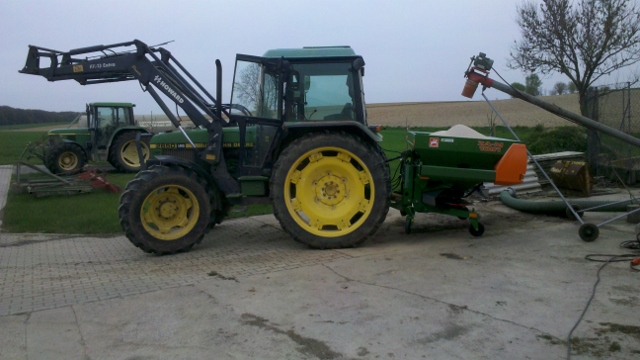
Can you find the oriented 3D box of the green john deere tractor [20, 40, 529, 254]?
[{"bbox_3d":[-0.740,-0.530,7.600,6.800,2.820,2.100,-1,6,5],"label":"green john deere tractor"}]

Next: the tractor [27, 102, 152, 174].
[{"bbox_3d":[-8.720,-1.550,19.850,4.600,2.780,2.100,-4,7,-23],"label":"tractor"}]

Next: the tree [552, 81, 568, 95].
[{"bbox_3d":[70.860,-27.166,150.000,4.600,4.200,4.600,-1,6,0],"label":"tree"}]

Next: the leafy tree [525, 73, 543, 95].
[{"bbox_3d":[62.905,-28.138,150.000,5.000,6.600,5.000,-1,6,0],"label":"leafy tree"}]

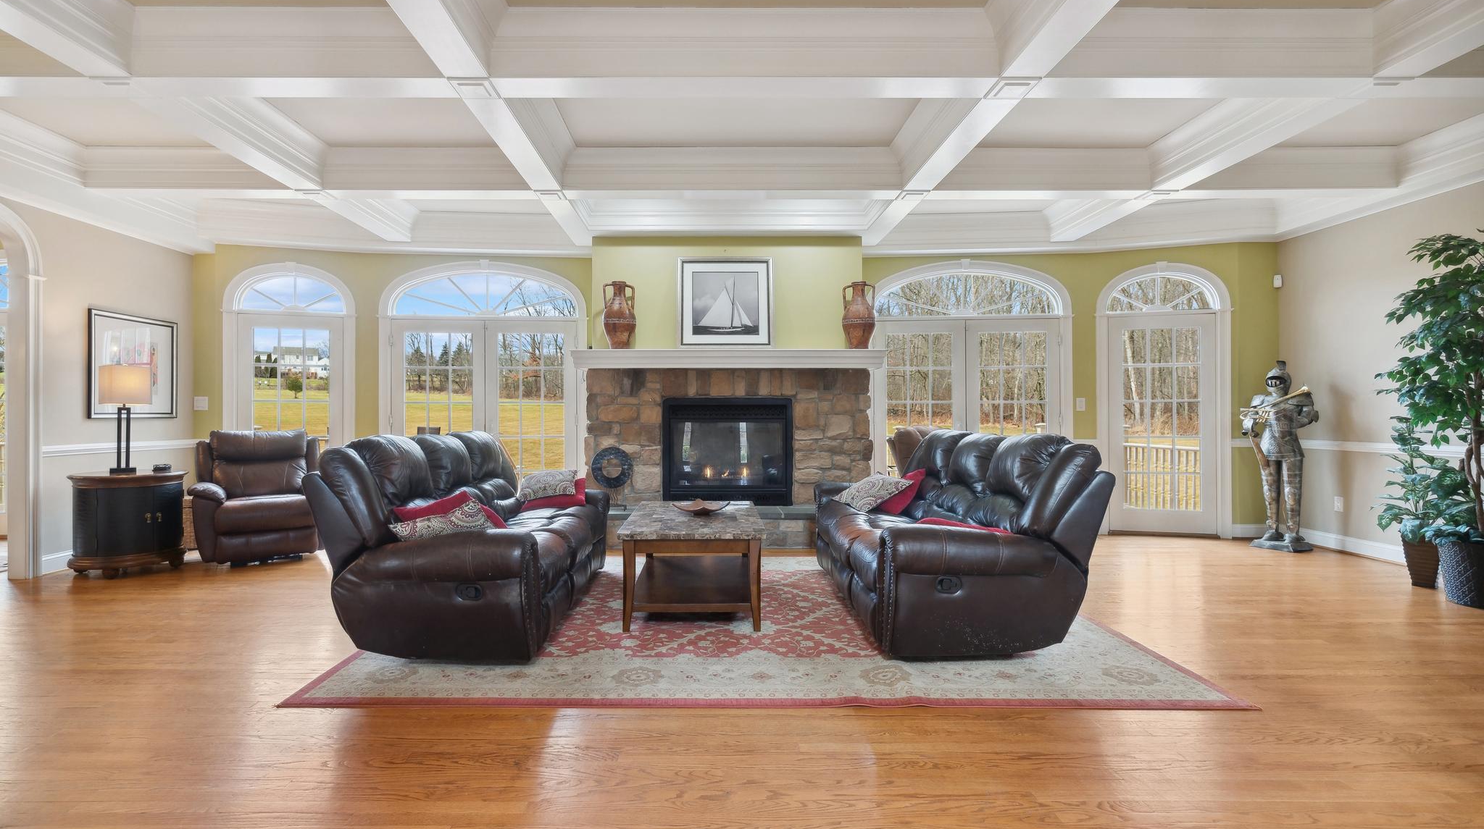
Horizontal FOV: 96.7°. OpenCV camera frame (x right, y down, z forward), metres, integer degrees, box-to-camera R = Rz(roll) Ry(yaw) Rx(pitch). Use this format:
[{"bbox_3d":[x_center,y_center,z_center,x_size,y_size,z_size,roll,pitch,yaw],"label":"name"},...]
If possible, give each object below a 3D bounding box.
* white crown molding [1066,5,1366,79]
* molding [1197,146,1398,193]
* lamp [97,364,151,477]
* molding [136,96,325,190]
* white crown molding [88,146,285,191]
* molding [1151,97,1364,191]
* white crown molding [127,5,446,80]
[{"bbox_3d":[2.264,-1.773,3.135,1.601,0.274,0.122,0,0,0],"label":"white crown molding"},{"bbox_3d":[3.960,-1.770,4.720,1.520,0.280,0.130,0,0,0],"label":"molding"},{"bbox_3d":[-4.410,0.036,4.710,0.213,0.787,0.284,0,0,26],"label":"lamp"},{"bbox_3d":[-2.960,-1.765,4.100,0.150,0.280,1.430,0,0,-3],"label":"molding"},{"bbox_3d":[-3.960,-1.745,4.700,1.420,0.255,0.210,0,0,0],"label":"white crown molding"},{"bbox_3d":[3.030,-1.747,4.060,0.330,0.255,1.380,0,0,-3],"label":"molding"},{"bbox_3d":[-2.198,-1.773,3.135,1.540,0.274,0.122,0,0,0],"label":"white crown molding"}]

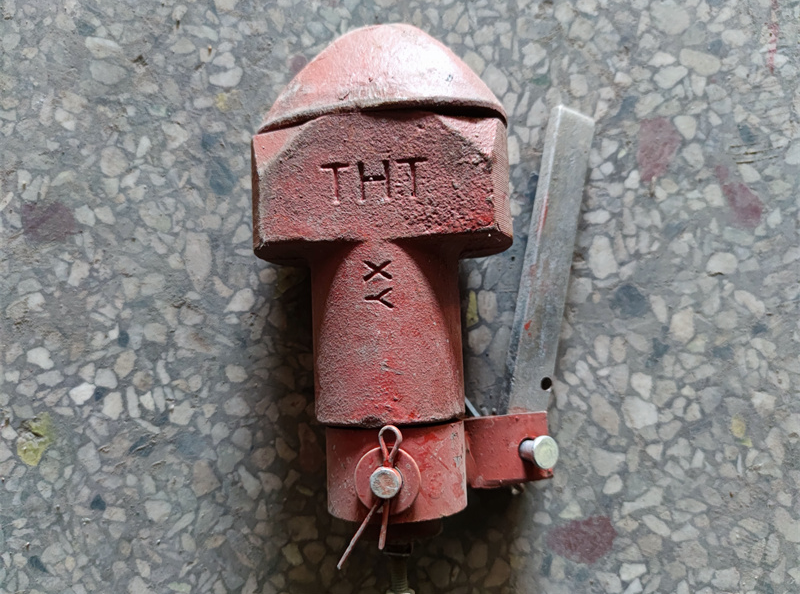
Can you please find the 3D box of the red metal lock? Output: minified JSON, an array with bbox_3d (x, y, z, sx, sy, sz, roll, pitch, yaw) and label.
[{"bbox_3d":[0.000,-0.001,0.250,0.133,0.073,0.238,-2,85,0],"label":"red metal lock"}]

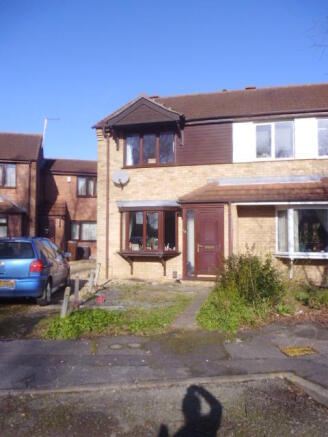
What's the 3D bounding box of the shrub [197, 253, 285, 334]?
[{"bbox_3d":[1.480,1.240,6.750,1.500,1.130,1.600,-1,-2,11],"label":"shrub"}]

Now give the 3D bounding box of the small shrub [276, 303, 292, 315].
[{"bbox_3d":[2.327,1.735,6.832,0.300,0.200,0.300,-1,-2,11],"label":"small shrub"}]

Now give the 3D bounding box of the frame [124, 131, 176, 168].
[{"bbox_3d":[-0.478,-2.242,11.362,1.683,1.215,0.120,-1,-2,11],"label":"frame"}]

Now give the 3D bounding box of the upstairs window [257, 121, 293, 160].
[{"bbox_3d":[3.315,-2.318,10.627,1.165,1.176,0.120,-1,-2,11],"label":"upstairs window"}]

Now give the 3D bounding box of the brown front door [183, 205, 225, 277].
[{"bbox_3d":[1.175,0.693,10.422,1.211,2.213,0.120,-1,-2,11],"label":"brown front door"}]

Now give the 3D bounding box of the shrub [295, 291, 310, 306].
[{"bbox_3d":[3.003,1.725,7.673,0.340,0.280,0.340,-1,-2,11],"label":"shrub"}]

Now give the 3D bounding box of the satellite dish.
[{"bbox_3d":[-1.369,-1.256,11.244,0.540,0.520,0.350,0,-2,1],"label":"satellite dish"}]

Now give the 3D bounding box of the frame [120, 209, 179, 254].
[{"bbox_3d":[-0.513,0.414,11.082,1.890,1.426,0.450,-1,-2,11],"label":"frame"}]

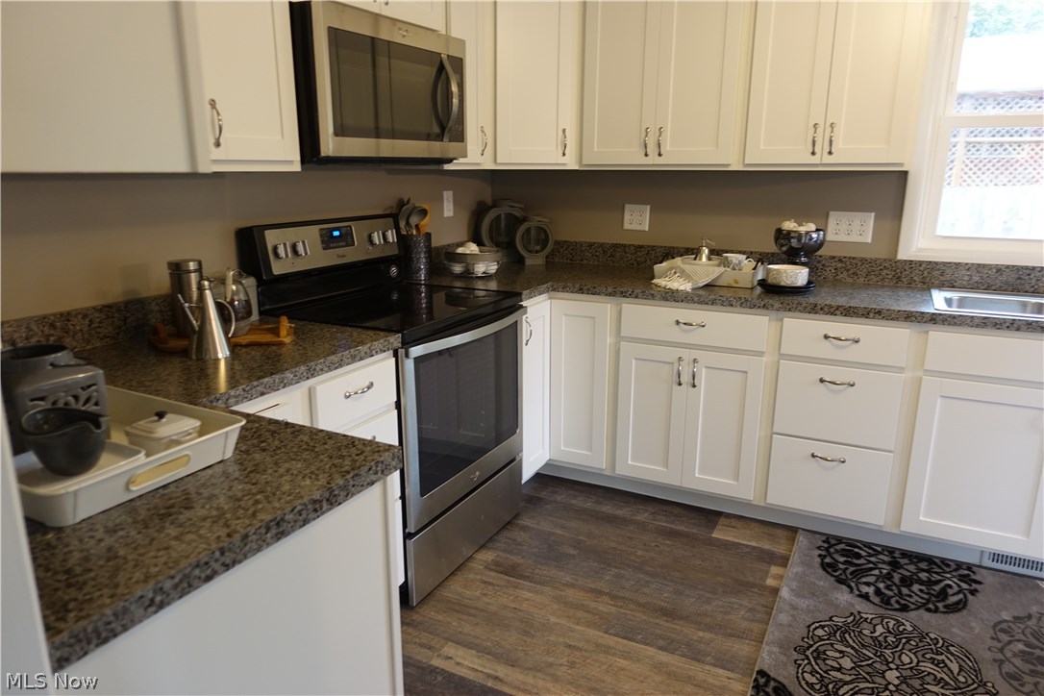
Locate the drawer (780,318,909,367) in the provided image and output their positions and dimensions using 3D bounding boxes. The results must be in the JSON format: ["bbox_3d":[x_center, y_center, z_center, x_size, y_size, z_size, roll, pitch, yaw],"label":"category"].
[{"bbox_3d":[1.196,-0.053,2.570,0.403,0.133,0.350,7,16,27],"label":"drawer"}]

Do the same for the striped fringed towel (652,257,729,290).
[{"bbox_3d":[0.679,-0.299,2.812,0.290,0.085,0.295,7,16,26],"label":"striped fringed towel"}]

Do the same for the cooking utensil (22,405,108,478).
[{"bbox_3d":[-0.671,0.136,1.015,0.122,0.085,0.092,0,14,0],"label":"cooking utensil"}]

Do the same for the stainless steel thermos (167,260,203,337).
[{"bbox_3d":[-0.934,-0.137,1.901,0.088,0.206,0.088,7,16,27],"label":"stainless steel thermos"}]

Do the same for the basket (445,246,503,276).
[{"bbox_3d":[-0.212,-0.391,3.151,0.265,0.115,0.265,0,14,0],"label":"basket"}]

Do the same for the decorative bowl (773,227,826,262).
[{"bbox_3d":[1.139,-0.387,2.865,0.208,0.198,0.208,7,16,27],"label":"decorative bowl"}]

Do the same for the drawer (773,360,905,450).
[{"bbox_3d":[1.208,0.155,2.643,0.397,0.280,0.450,7,16,27],"label":"drawer"}]

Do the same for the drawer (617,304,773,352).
[{"bbox_3d":[0.739,-0.124,2.824,0.556,0.135,0.450,7,16,27],"label":"drawer"}]

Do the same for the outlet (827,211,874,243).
[{"bbox_3d":[1.367,-0.502,2.898,0.168,0.119,0.008,7,16,27],"label":"outlet"}]

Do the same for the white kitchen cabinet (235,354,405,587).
[{"bbox_3d":[-0.795,0.405,1.956,0.610,0.760,0.690,7,16,27],"label":"white kitchen cabinet"}]

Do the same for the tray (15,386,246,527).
[{"bbox_3d":[-0.730,0.156,1.136,0.460,0.055,0.327,7,16,27],"label":"tray"}]

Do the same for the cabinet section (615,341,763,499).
[{"bbox_3d":[0.781,0.226,3.011,0.561,0.573,0.570,7,15,27],"label":"cabinet section"}]

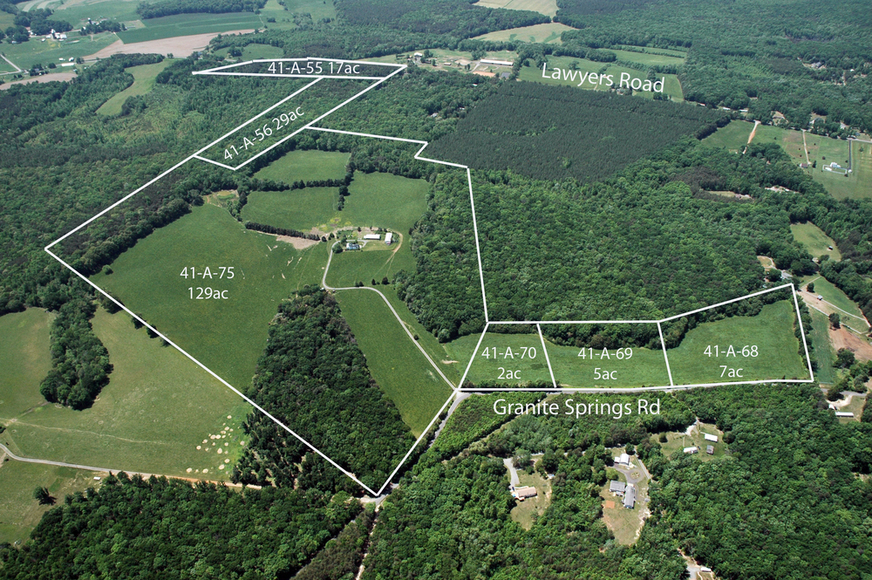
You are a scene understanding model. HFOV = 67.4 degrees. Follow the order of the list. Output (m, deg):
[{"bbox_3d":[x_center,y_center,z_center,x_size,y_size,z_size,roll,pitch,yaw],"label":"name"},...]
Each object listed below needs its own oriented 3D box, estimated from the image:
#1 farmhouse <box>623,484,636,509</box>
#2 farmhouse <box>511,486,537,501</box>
[{"bbox_3d":[170.898,181.893,576.574,7.880,4.728,21.867,9,31,15],"label":"farmhouse"},{"bbox_3d":[79.982,180.353,579.438,17.730,4.531,8.175,-7,31,-12],"label":"farmhouse"}]

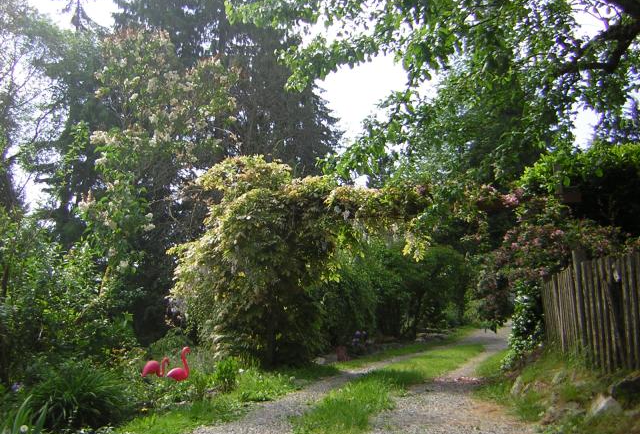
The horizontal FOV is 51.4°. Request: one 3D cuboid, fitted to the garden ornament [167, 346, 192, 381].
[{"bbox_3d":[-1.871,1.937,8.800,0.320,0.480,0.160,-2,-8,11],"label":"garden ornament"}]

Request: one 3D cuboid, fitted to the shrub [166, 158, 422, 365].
[{"bbox_3d":[-0.407,0.863,13.200,4.800,4.000,2.600,-2,-8,18],"label":"shrub"}]

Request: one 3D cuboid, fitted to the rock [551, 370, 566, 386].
[{"bbox_3d":[2.938,1.977,8.200,0.190,0.190,0.160,-2,-8,12],"label":"rock"}]

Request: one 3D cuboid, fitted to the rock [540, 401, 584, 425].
[{"bbox_3d":[2.532,2.052,6.950,0.430,0.250,0.320,-2,-8,12],"label":"rock"}]

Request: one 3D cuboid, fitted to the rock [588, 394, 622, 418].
[{"bbox_3d":[2.917,1.926,6.800,0.330,0.240,0.280,-2,-8,12],"label":"rock"}]

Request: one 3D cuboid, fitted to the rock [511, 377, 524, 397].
[{"bbox_3d":[2.552,2.190,8.600,0.180,0.270,0.180,-2,-8,12],"label":"rock"}]

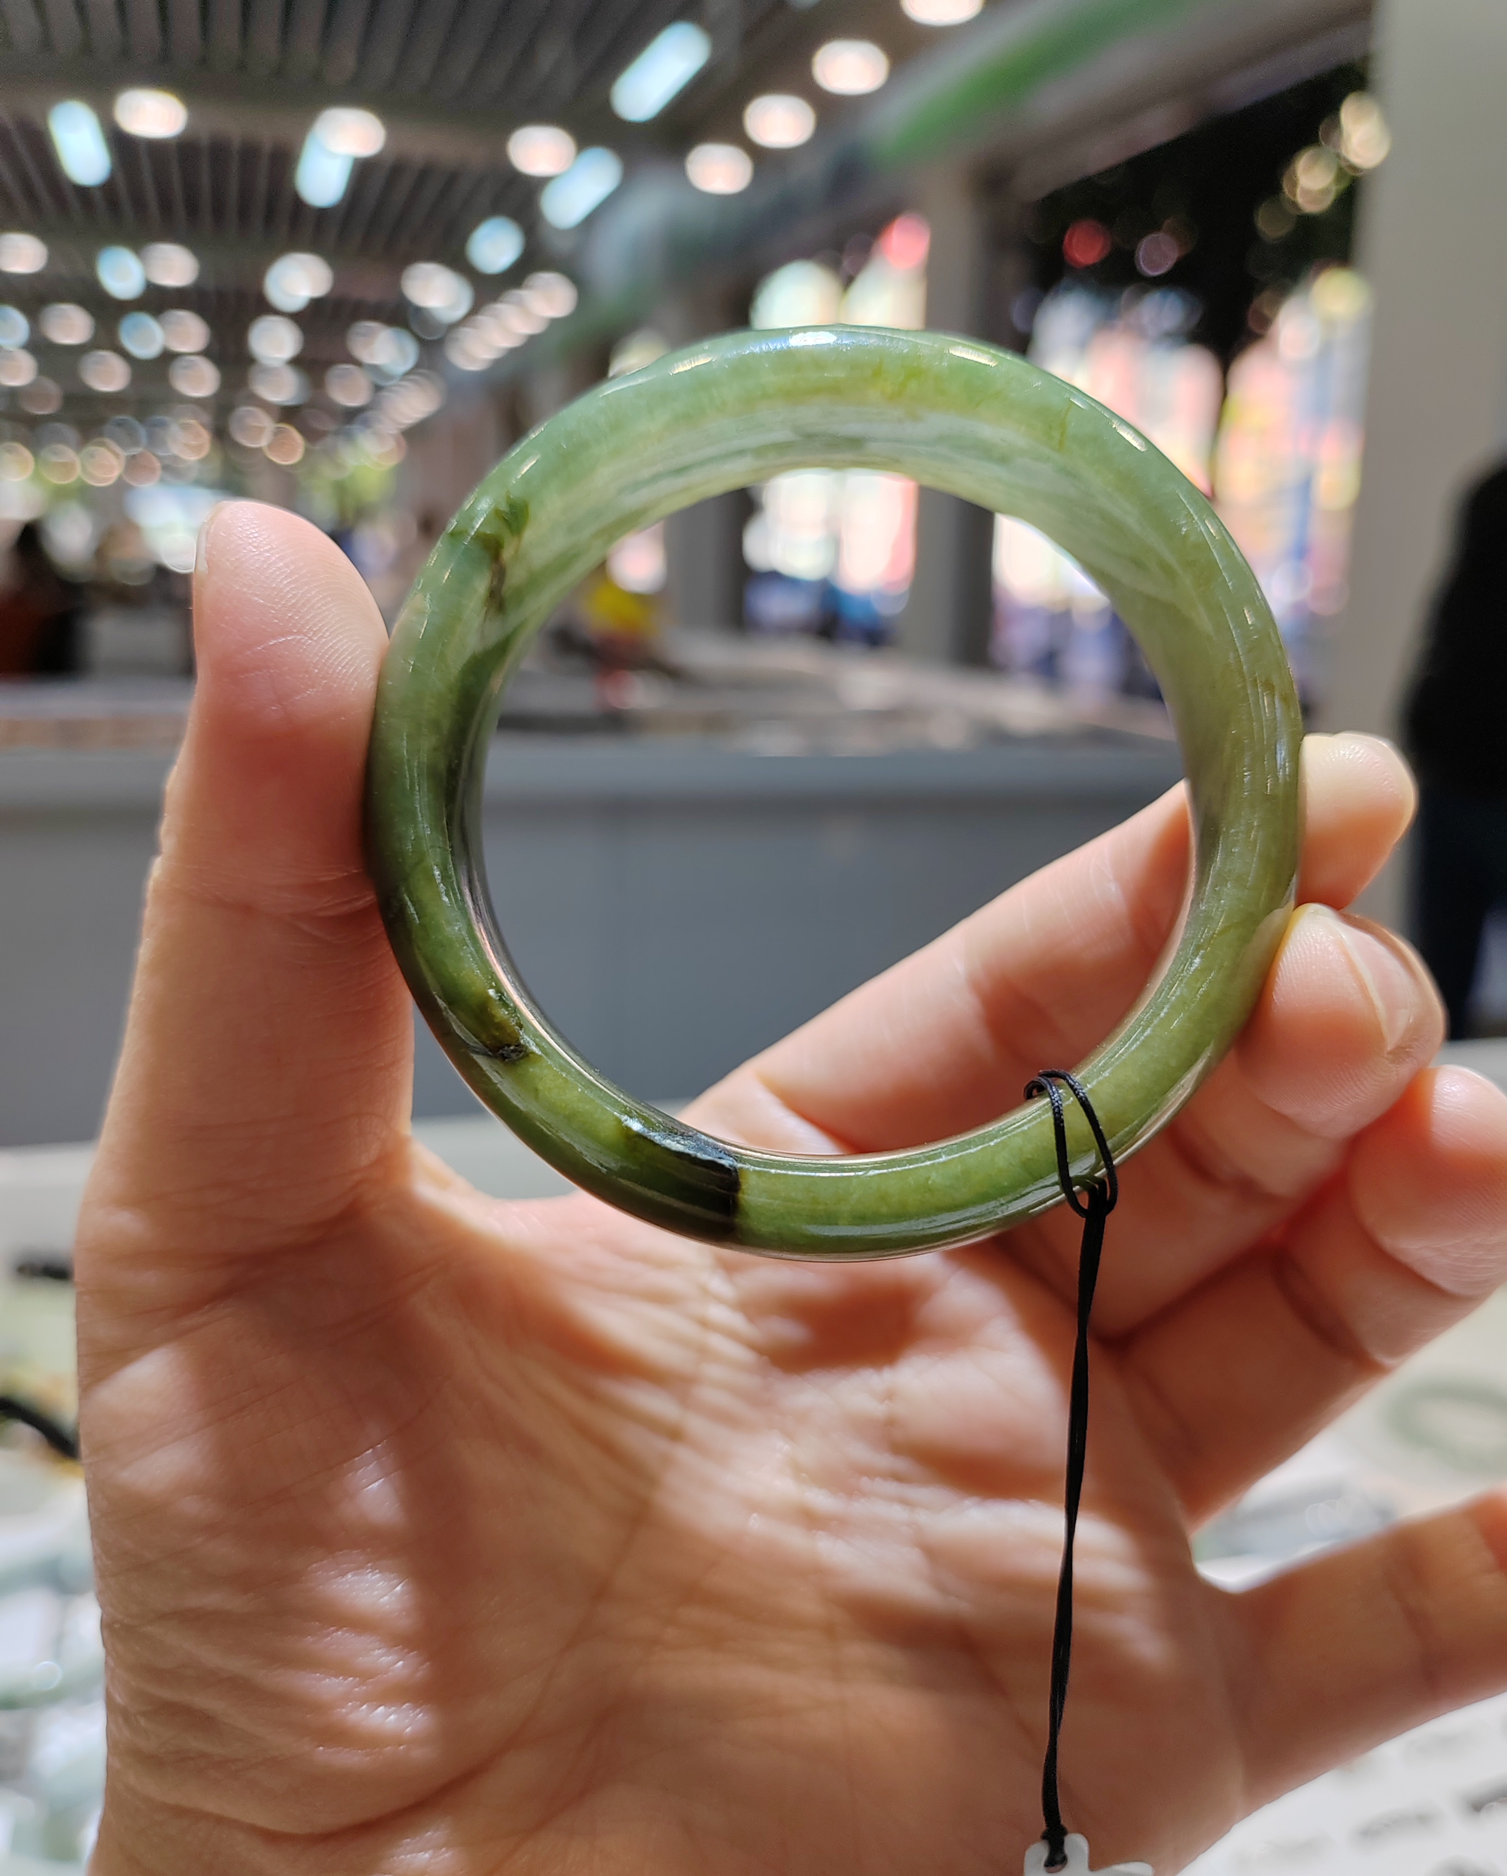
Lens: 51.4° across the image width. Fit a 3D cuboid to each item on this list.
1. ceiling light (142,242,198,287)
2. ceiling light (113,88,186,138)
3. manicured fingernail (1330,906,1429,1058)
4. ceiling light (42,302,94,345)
[{"bbox_3d":[-4.570,-5.257,12.250,0.180,0.060,0.180,-4,15,-18],"label":"ceiling light"},{"bbox_3d":[-2.996,-4.096,7.790,0.180,0.060,0.180,-4,15,-18],"label":"ceiling light"},{"bbox_3d":[0.051,0.004,0.127,0.004,0.011,0.011,-22,-2,38],"label":"manicured fingernail"},{"bbox_3d":[-6.988,-6.237,15.947,0.180,0.060,0.180,-4,15,-18],"label":"ceiling light"}]

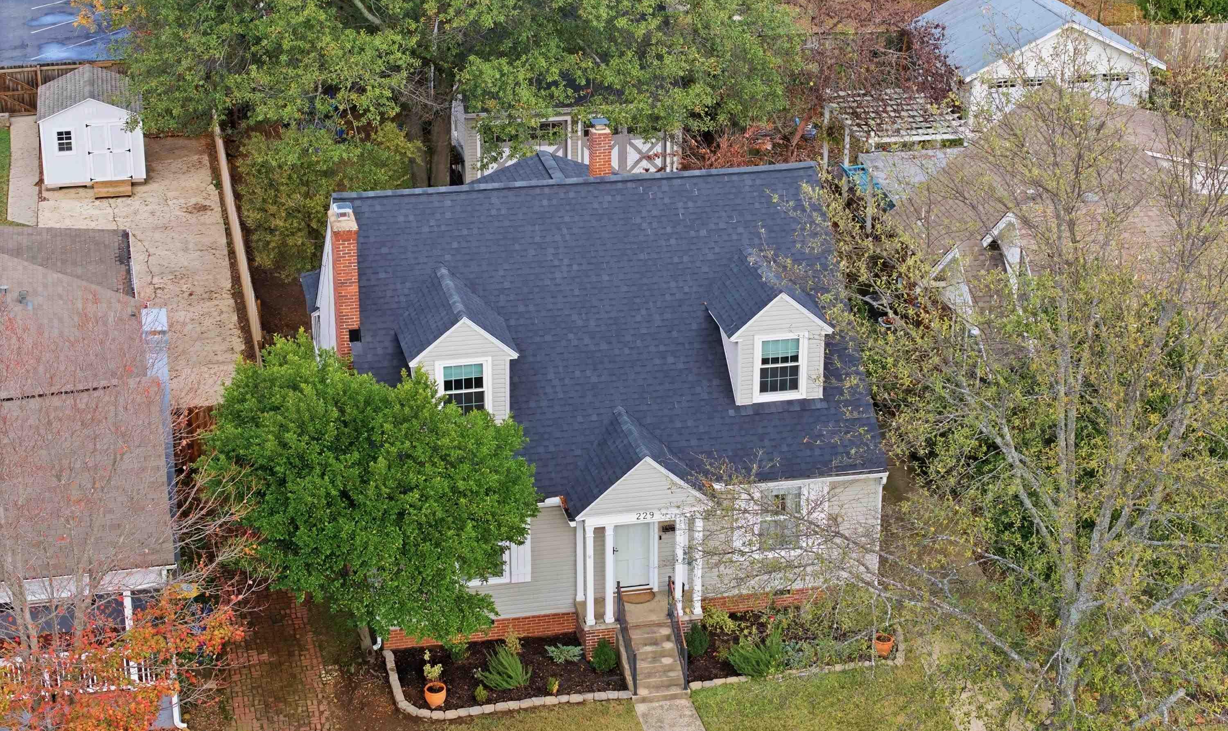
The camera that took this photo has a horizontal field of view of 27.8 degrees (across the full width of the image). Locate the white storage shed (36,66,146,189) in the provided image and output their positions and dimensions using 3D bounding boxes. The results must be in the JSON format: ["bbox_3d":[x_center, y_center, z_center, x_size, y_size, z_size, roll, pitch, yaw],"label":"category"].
[{"bbox_3d":[-16.621,-7.678,79.080,3.219,2.827,3.790,-5,24,-11],"label":"white storage shed"}]

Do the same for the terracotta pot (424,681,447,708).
[{"bbox_3d":[-3.546,6.530,49.233,0.422,0.412,0.422,0,23,0],"label":"terracotta pot"}]

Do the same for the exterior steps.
[{"bbox_3d":[0.788,5.974,50.081,1.140,0.906,1.596,-5,24,-11],"label":"exterior steps"}]

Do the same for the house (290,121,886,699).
[{"bbox_3d":[-0.982,-1.130,55.972,10.970,9.115,15.759,-5,24,-11],"label":"house"}]

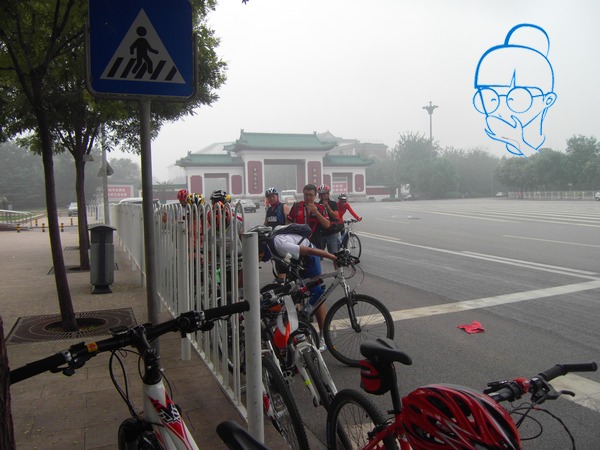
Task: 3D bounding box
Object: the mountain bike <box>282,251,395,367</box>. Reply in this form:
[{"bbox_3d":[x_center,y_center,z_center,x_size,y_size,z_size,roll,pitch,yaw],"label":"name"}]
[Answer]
[{"bbox_3d":[0.170,0.759,4.770,1.680,1.060,0.600,1,4,40],"label":"mountain bike"}]

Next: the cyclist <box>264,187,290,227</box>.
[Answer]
[{"bbox_3d":[-0.399,0.228,8.600,0.540,1.760,0.400,0,3,21],"label":"cyclist"}]

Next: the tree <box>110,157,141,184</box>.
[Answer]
[{"bbox_3d":[-30.564,-6.990,85.000,6.200,9.800,6.200,-1,3,0],"label":"tree"}]

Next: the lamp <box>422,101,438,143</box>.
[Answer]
[{"bbox_3d":[25.546,-13.830,95.000,3.000,20.100,3.000,-1,3,0],"label":"lamp"}]

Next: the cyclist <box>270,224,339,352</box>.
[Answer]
[{"bbox_3d":[0.000,0.637,4.880,0.820,1.300,0.600,-2,3,-14],"label":"cyclist"}]

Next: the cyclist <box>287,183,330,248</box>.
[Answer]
[{"bbox_3d":[0.105,0.368,6.000,0.560,1.730,0.420,-1,3,7],"label":"cyclist"}]

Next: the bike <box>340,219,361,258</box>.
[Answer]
[{"bbox_3d":[1.200,0.320,13.100,0.600,1.050,1.700,-3,3,-30],"label":"bike"}]

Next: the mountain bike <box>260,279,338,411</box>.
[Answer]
[{"bbox_3d":[-0.055,0.849,3.340,0.620,1.050,1.680,-13,6,-15],"label":"mountain bike"}]

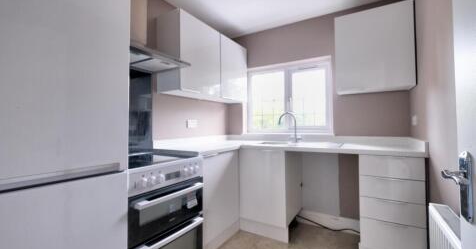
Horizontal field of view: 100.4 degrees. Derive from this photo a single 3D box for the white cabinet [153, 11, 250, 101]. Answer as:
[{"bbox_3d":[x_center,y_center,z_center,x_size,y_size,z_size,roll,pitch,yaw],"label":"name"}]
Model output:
[{"bbox_3d":[-0.331,-0.655,2.298,0.314,0.719,1.191,-1,0,30],"label":"white cabinet"}]

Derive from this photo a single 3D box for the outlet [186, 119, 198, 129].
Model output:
[{"bbox_3d":[-0.522,-0.008,2.248,0.012,0.087,0.148,-1,0,30],"label":"outlet"}]

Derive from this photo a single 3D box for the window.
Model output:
[{"bbox_3d":[0.619,-0.319,2.596,1.125,0.862,0.070,-1,0,30],"label":"window"}]

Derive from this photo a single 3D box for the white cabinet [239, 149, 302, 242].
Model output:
[{"bbox_3d":[0.377,0.684,2.211,0.481,0.873,0.580,-1,0,30],"label":"white cabinet"}]

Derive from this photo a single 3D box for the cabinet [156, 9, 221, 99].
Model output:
[{"bbox_3d":[-0.479,-0.653,2.041,0.314,0.719,0.596,-1,0,30],"label":"cabinet"}]

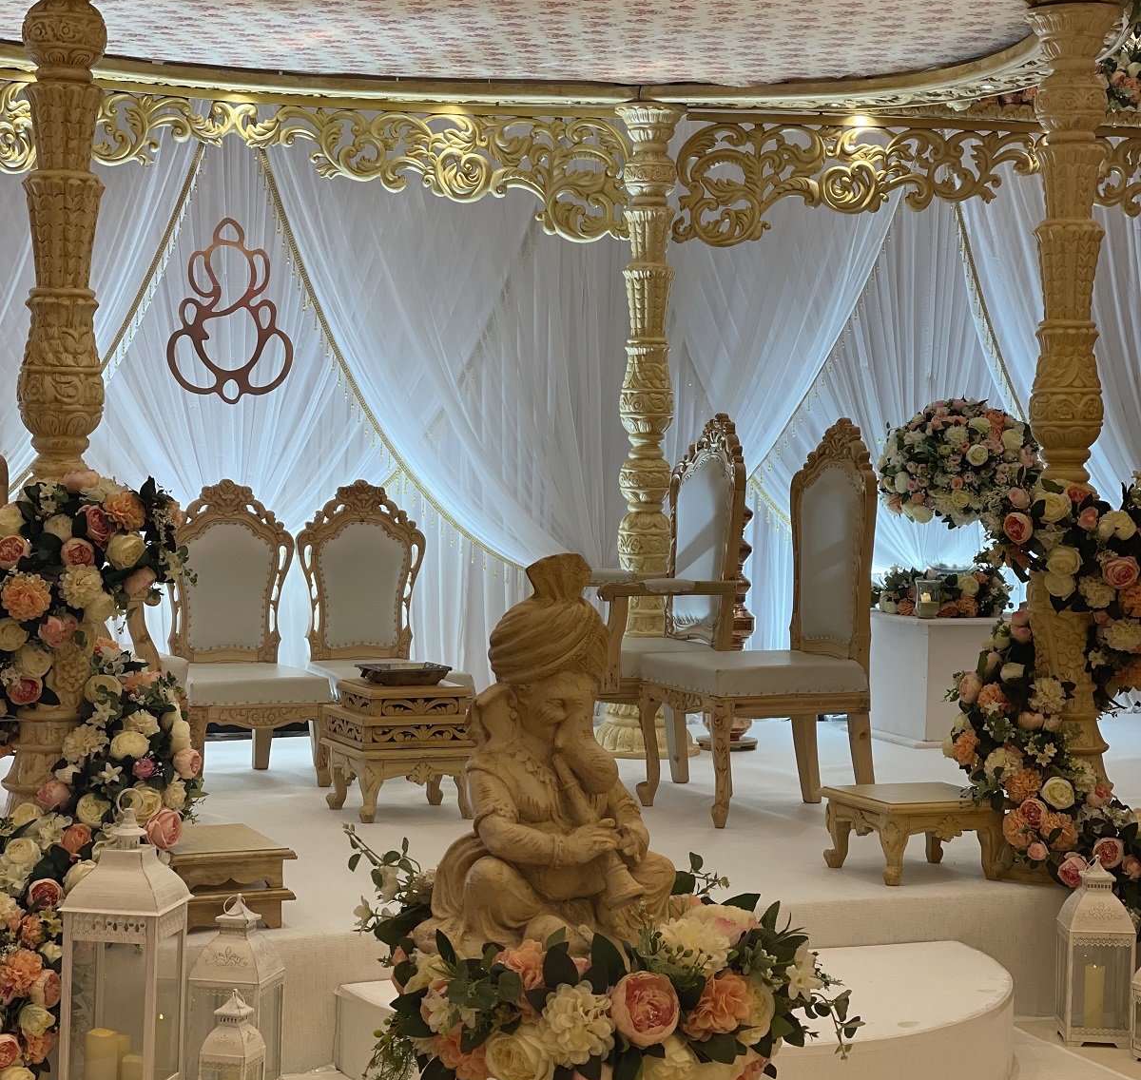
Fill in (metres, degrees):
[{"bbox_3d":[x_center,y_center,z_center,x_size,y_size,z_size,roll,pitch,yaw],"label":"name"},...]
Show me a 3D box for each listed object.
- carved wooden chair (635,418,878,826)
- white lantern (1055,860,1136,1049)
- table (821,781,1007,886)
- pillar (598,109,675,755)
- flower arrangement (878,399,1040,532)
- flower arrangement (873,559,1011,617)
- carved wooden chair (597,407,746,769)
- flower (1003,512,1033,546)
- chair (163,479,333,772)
[{"bbox_3d":[0.613,0.255,9.105,0.606,1.262,0.535,-1,3,-21],"label":"carved wooden chair"},{"bbox_3d":[1.410,1.092,7.525,0.180,0.483,0.180,1,3,4],"label":"white lantern"},{"bbox_3d":[0.979,0.839,7.998,0.389,0.222,0.389,0,3,-18],"label":"table"},{"bbox_3d":[0.311,-0.426,10.699,0.394,2.444,0.394,1,3,0],"label":"pillar"},{"bbox_3d":[1.570,-0.301,11.210,0.626,0.515,0.626,1,3,0],"label":"flower arrangement"},{"bbox_3d":[1.461,0.203,11.137,0.545,0.192,0.505,1,3,0],"label":"flower arrangement"},{"bbox_3d":[0.214,0.223,9.531,0.606,1.273,0.566,-1,3,-21],"label":"carved wooden chair"},{"bbox_3d":[1.236,-0.031,7.757,0.081,0.089,0.071,2,4,30],"label":"flower"},{"bbox_3d":[-1.138,0.314,9.775,0.515,1.040,0.586,-1,3,-21],"label":"chair"}]

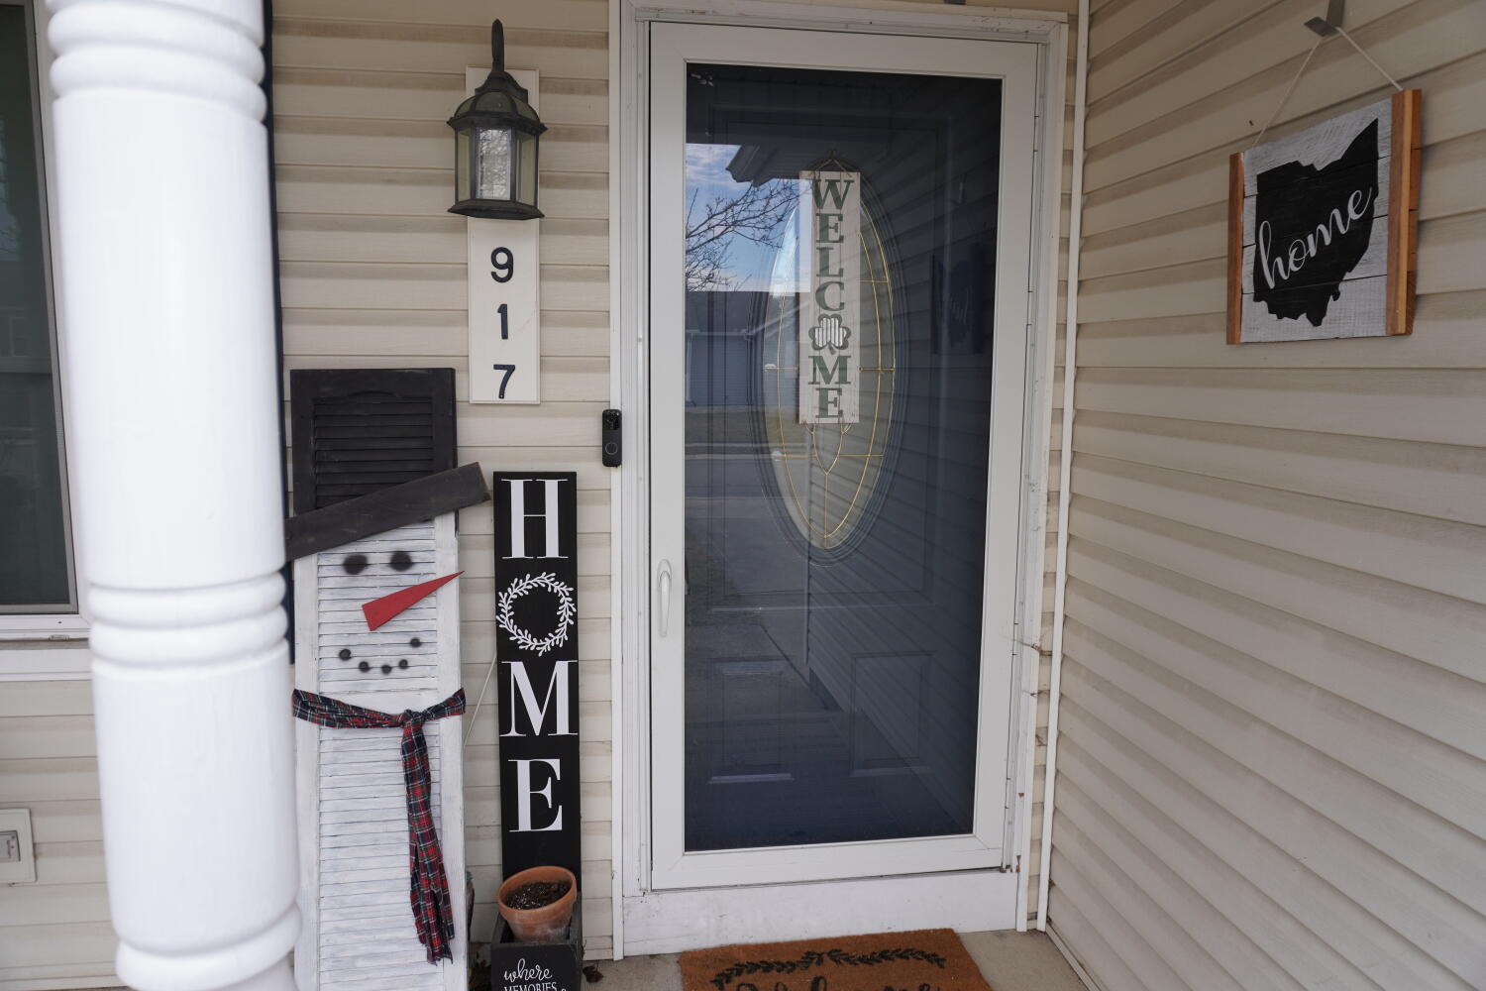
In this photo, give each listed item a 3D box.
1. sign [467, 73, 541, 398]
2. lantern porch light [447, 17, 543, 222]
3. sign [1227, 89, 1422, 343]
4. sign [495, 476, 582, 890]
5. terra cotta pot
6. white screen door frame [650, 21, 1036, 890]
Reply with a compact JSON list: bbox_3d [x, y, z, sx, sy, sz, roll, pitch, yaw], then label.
[{"bbox_3d":[-0.530,-0.568,2.203,0.153,0.722,0.025,0,7,-7],"label":"sign"},{"bbox_3d":[-0.507,-0.784,2.053,0.197,0.398,0.225,0,7,-7],"label":"lantern porch light"},{"bbox_3d":[0.901,-0.414,1.570,0.026,0.331,0.392,-4,7,-7],"label":"sign"},{"bbox_3d":[-0.480,0.548,2.345,0.184,1.213,0.022,0,7,-7],"label":"sign"},{"bbox_3d":[-0.468,0.975,2.295,0.172,0.145,0.172,-6,13,-7],"label":"terra cotta pot"},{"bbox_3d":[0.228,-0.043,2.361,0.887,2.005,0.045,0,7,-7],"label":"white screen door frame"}]

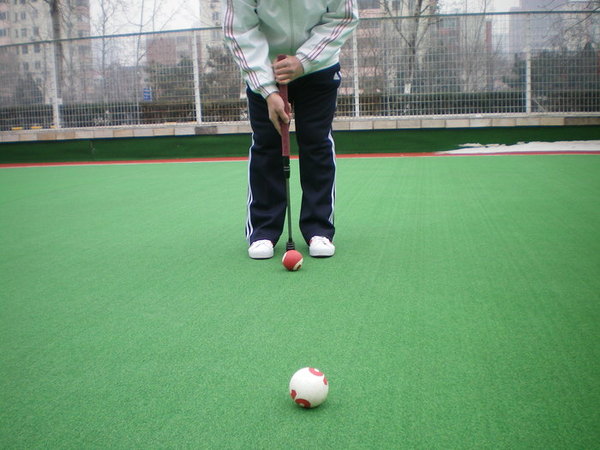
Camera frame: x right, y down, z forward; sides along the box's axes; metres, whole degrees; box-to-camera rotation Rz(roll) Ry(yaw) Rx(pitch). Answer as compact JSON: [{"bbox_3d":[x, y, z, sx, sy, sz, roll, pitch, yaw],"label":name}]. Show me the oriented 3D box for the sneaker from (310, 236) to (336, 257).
[{"bbox_3d":[0.073,0.059,2.689,0.102,0.106,0.265,-3,9,-7],"label":"sneaker"}]

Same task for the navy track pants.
[{"bbox_3d":[-0.033,-0.357,2.738,0.410,0.890,0.320,-2,9,0],"label":"navy track pants"}]

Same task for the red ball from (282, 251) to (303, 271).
[{"bbox_3d":[-0.026,0.129,2.369,0.075,0.075,0.075,-2,9,0],"label":"red ball"}]

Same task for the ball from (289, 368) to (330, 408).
[{"bbox_3d":[0.018,0.306,1.240,0.075,0.075,0.075,-2,9,0],"label":"ball"}]

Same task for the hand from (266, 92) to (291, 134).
[{"bbox_3d":[-0.080,-0.417,2.465,0.082,0.155,0.090,-13,9,2],"label":"hand"}]

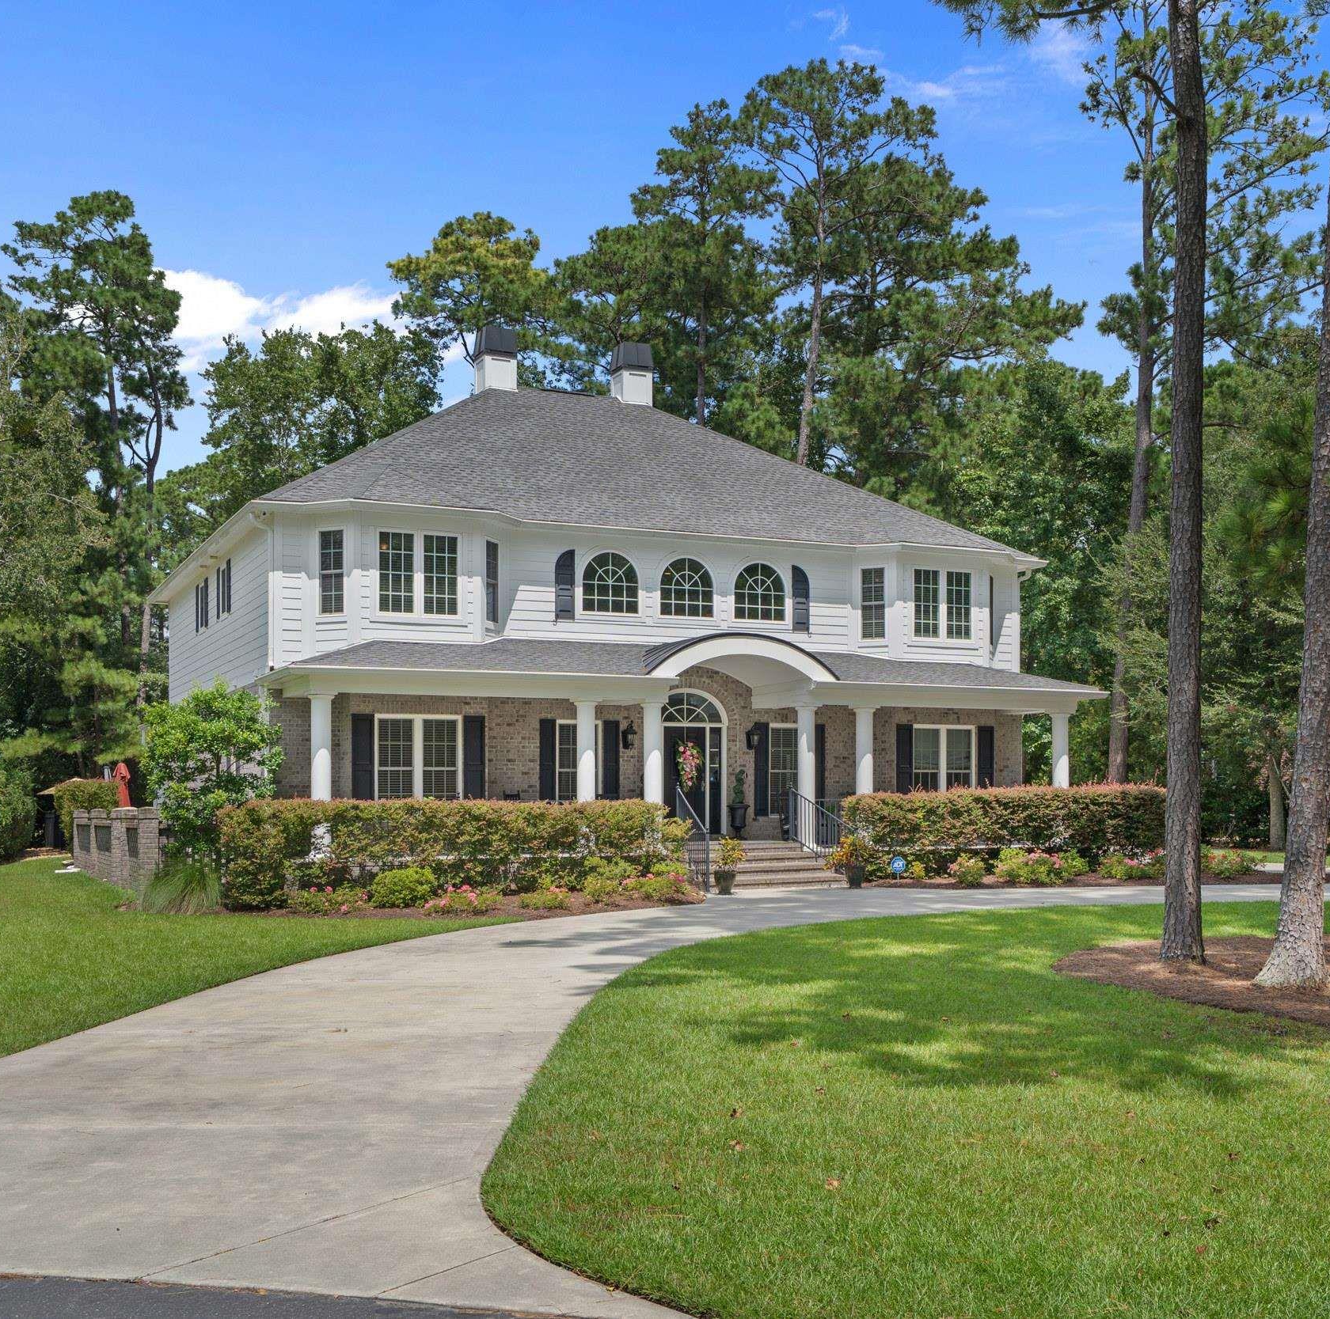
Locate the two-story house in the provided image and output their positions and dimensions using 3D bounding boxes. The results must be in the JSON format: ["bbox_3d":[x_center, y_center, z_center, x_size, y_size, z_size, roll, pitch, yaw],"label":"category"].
[{"bbox_3d":[-1.700,-1.500,32.400,16.400,12.000,14.300,2,-4,-26],"label":"two-story house"}]

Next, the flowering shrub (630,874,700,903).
[{"bbox_3d":[0.000,3.590,23.300,1.000,0.430,0.800,1,-3,-24],"label":"flowering shrub"}]

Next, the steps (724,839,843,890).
[{"bbox_3d":[1.680,3.530,25.500,2.400,0.800,1.350,1,-3,-24],"label":"steps"}]

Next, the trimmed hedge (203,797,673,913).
[{"bbox_3d":[-3.180,2.950,23.000,7.100,1.500,1.050,2,-4,-26],"label":"trimmed hedge"}]

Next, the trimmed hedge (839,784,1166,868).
[{"bbox_3d":[6.450,3.170,27.500,7.100,1.520,1.150,1,-3,-24],"label":"trimmed hedge"}]

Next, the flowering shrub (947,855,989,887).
[{"bbox_3d":[5.391,3.765,26.400,0.720,0.580,0.660,0,-4,0],"label":"flowering shrub"}]

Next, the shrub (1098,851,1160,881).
[{"bbox_3d":[8.700,3.849,27.700,1.200,0.580,0.950,2,-4,-26],"label":"shrub"}]

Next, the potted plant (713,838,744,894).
[{"bbox_3d":[1.055,3.390,24.400,0.480,0.940,0.480,0,-3,0],"label":"potted plant"}]

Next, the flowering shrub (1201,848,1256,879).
[{"bbox_3d":[10.612,3.876,28.100,1.100,0.580,0.950,2,-4,-26],"label":"flowering shrub"}]

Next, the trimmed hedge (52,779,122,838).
[{"bbox_3d":[-14.416,4.044,37.000,1.800,2.100,1.600,2,-4,-26],"label":"trimmed hedge"}]

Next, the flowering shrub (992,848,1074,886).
[{"bbox_3d":[6.580,3.700,26.500,1.300,0.640,0.950,1,-3,-24],"label":"flowering shrub"}]

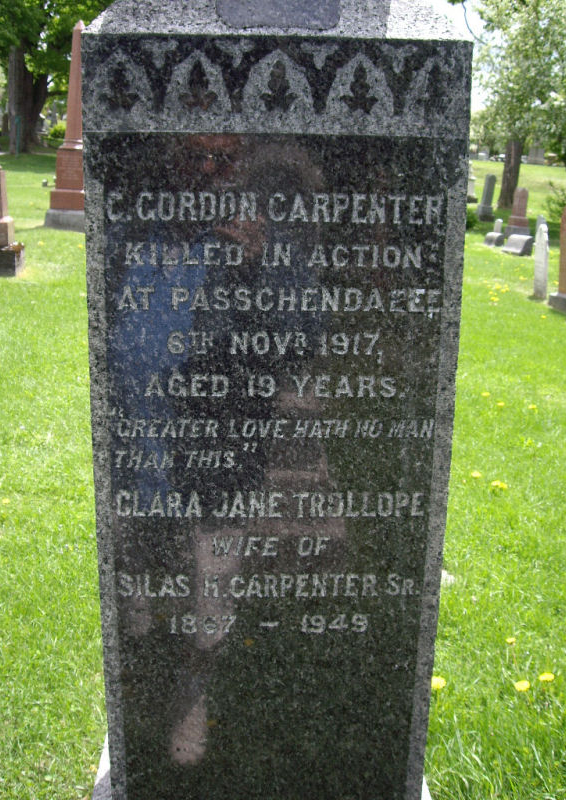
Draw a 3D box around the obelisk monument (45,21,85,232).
[{"bbox_3d":[-3.952,-5.439,17.579,1.000,3.950,1.000,3,16,8],"label":"obelisk monument"}]

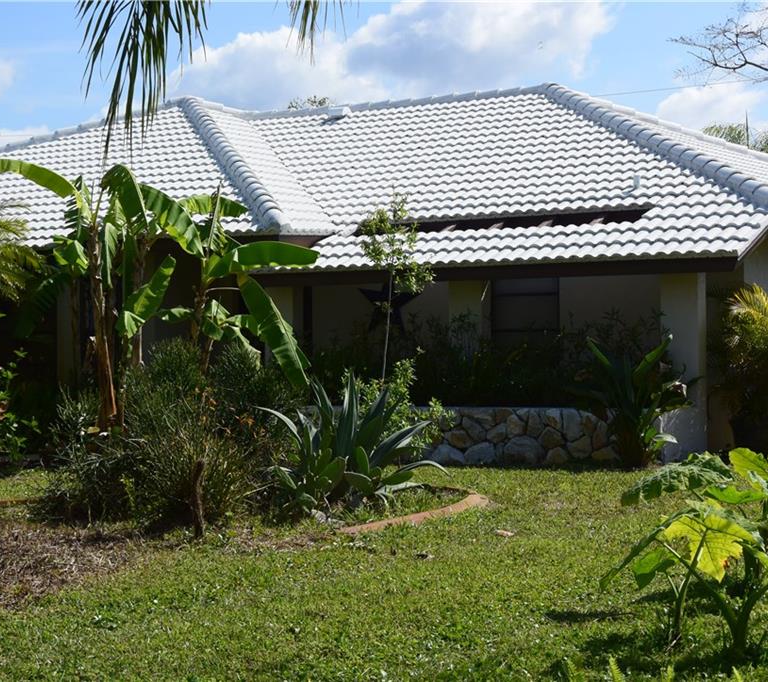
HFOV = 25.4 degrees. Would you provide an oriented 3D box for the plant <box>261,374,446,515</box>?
[{"bbox_3d":[-0.249,0.843,13.900,1.483,1.108,1.400,-1,0,0],"label":"plant"}]

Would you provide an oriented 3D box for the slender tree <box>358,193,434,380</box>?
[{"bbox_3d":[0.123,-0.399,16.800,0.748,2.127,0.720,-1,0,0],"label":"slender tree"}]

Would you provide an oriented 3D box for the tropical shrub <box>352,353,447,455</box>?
[{"bbox_3d":[0.151,0.657,16.600,0.954,1.012,0.900,-1,0,0],"label":"tropical shrub"}]

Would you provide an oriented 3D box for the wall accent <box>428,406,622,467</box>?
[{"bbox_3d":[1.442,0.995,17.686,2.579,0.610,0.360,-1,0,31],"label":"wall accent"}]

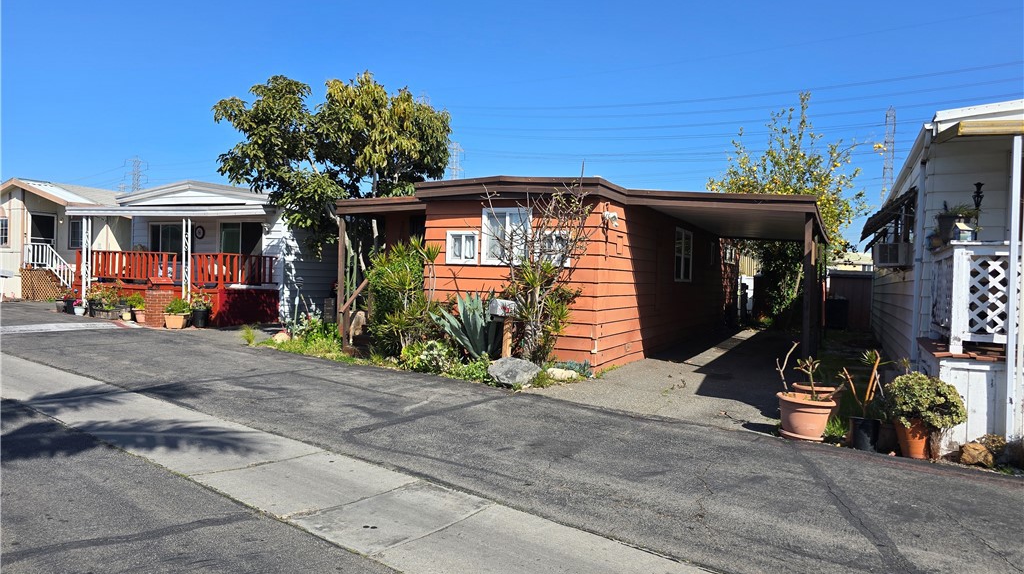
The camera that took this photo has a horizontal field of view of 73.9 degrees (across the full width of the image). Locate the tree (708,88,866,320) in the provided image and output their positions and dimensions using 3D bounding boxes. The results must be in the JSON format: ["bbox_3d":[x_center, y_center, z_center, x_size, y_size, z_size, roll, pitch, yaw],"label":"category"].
[{"bbox_3d":[9.149,-2.413,22.240,5.400,7.900,5.000,2,1,26],"label":"tree"}]

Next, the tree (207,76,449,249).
[{"bbox_3d":[-4.124,-1.868,15.853,5.500,6.200,4.800,2,1,26],"label":"tree"}]

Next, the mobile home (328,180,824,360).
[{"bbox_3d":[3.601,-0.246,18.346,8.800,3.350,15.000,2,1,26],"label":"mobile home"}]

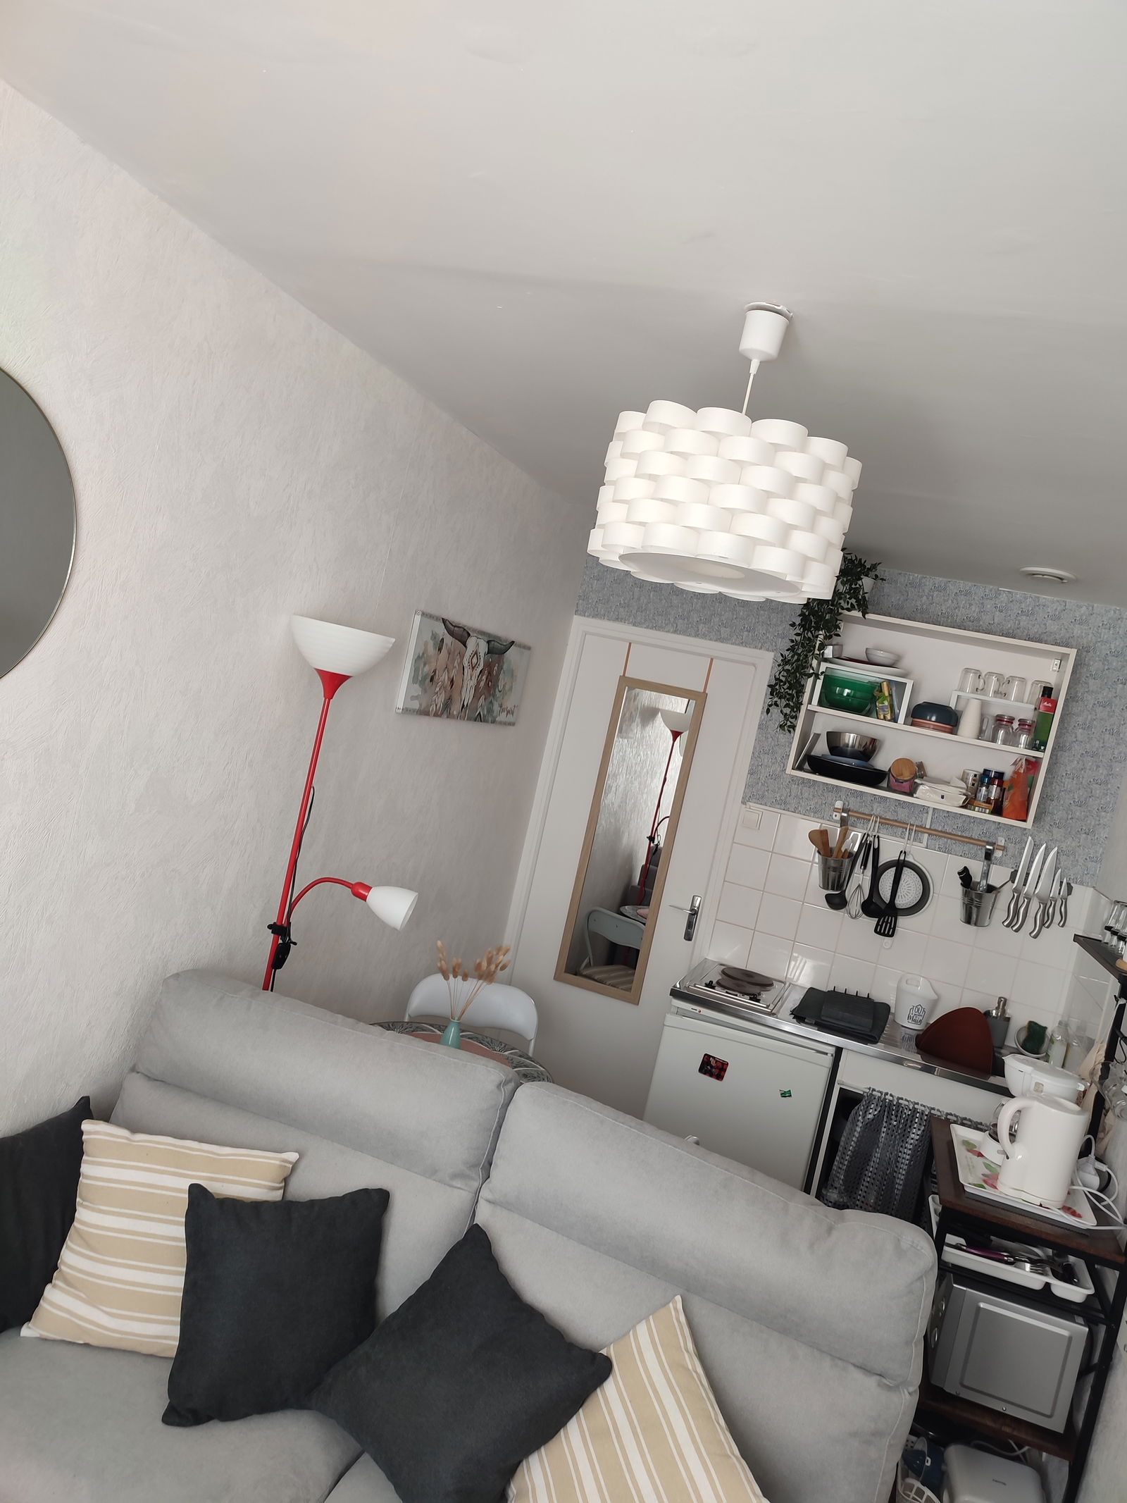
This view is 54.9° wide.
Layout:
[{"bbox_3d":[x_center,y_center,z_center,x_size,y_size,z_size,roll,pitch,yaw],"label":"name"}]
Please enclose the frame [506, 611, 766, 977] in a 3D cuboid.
[{"bbox_3d":[0.197,0.560,4.192,0.790,2.060,0.090,13,4,18],"label":"frame"}]

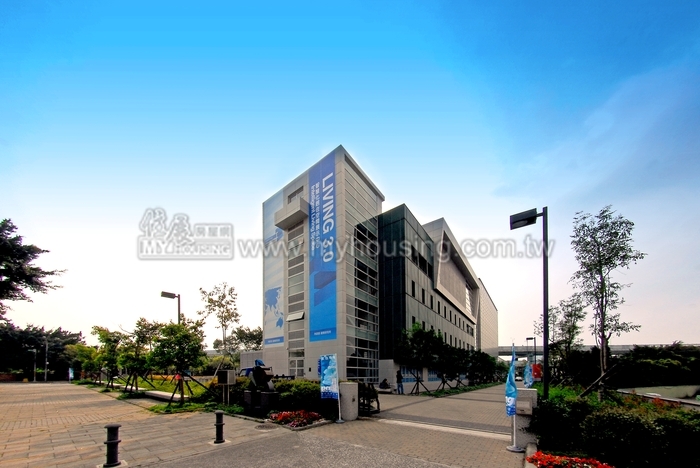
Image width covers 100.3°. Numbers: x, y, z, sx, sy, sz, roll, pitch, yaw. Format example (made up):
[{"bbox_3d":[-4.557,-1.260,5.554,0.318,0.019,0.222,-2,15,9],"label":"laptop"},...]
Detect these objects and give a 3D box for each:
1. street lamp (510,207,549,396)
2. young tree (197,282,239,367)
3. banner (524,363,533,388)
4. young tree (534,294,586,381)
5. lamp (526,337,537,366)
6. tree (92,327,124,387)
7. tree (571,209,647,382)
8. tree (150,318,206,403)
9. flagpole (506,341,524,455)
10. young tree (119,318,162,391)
[{"bbox_3d":[5.180,2.129,8.400,1.000,6.000,0.400,-7,-10,39],"label":"street lamp"},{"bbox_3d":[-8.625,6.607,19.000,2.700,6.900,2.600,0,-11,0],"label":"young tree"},{"bbox_3d":[10.291,8.144,16.800,0.500,1.450,0.200,-7,-13,31],"label":"banner"},{"bbox_3d":[16.586,8.273,23.000,4.000,7.000,3.700,0,-11,0],"label":"young tree"},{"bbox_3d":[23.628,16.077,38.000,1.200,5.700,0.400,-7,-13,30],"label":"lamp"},{"bbox_3d":[-22.338,11.377,27.000,3.000,5.700,2.900,0,-11,0],"label":"tree"},{"bbox_3d":[10.627,2.734,12.000,3.100,7.800,3.000,0,-11,0],"label":"tree"},{"bbox_3d":[-8.519,6.334,14.500,2.800,4.200,2.700,0,-11,0],"label":"tree"},{"bbox_3d":[3.345,3.305,5.900,0.370,2.200,0.370,-7,-13,31],"label":"flagpole"},{"bbox_3d":[-15.072,8.705,21.000,3.100,5.200,3.000,0,-11,0],"label":"young tree"}]

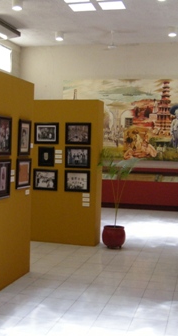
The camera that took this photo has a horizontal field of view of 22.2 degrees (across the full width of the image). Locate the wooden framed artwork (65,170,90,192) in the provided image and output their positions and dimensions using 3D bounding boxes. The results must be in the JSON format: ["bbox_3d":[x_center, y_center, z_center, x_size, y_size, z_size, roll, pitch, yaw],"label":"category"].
[{"bbox_3d":[-0.187,0.217,7.435,0.422,0.357,0.028,2,3,14],"label":"wooden framed artwork"}]

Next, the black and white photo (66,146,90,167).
[{"bbox_3d":[-0.178,-0.171,7.416,0.419,0.358,0.028,2,3,14],"label":"black and white photo"}]

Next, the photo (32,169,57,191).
[{"bbox_3d":[-0.733,0.200,7.619,0.409,0.342,0.030,2,3,12],"label":"photo"}]

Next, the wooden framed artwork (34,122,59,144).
[{"bbox_3d":[-0.711,-0.580,7.582,0.409,0.349,0.030,2,3,12],"label":"wooden framed artwork"}]

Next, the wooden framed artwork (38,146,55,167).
[{"bbox_3d":[-0.706,-0.184,7.552,0.282,0.328,0.028,2,3,14],"label":"wooden framed artwork"}]

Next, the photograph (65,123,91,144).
[{"bbox_3d":[-0.173,-0.562,7.398,0.422,0.363,0.028,2,3,14],"label":"photograph"}]

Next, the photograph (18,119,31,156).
[{"bbox_3d":[-0.784,-0.366,5.542,0.028,0.433,0.318,2,3,14],"label":"photograph"}]

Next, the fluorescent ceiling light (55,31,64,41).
[{"bbox_3d":[-0.757,-3.410,11.640,0.211,0.191,0.211,1,3,0],"label":"fluorescent ceiling light"}]

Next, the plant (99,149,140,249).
[{"bbox_3d":[0.489,0.496,7.406,0.640,1.610,0.570,2,3,14],"label":"plant"}]

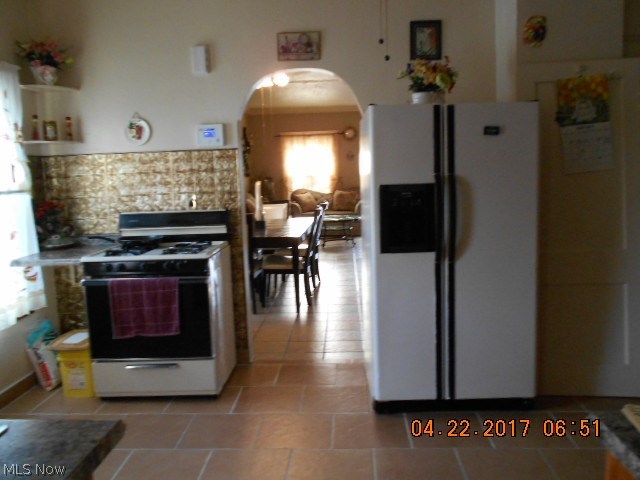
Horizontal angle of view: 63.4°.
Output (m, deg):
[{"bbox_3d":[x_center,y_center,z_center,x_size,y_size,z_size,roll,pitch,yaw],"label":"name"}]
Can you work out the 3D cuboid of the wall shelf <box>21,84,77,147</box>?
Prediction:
[{"bbox_3d":[-1.843,-0.851,3.571,0.293,0.414,0.242,-1,7,2],"label":"wall shelf"}]

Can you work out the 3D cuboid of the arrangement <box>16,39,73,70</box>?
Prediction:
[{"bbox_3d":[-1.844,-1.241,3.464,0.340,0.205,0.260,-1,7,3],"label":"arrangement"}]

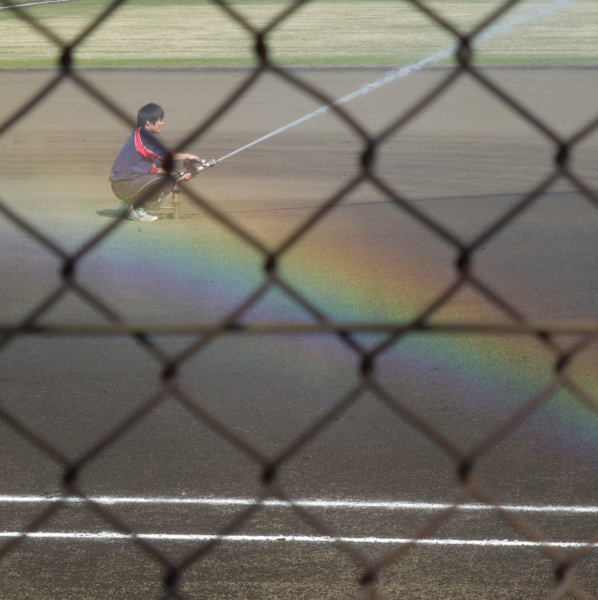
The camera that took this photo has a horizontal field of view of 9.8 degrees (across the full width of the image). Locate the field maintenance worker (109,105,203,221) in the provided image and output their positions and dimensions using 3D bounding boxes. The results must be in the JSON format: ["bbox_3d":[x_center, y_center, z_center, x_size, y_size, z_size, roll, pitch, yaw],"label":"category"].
[{"bbox_3d":[-1.250,-1.203,30.300,0.790,1.020,0.540,0,7,0],"label":"field maintenance worker"}]

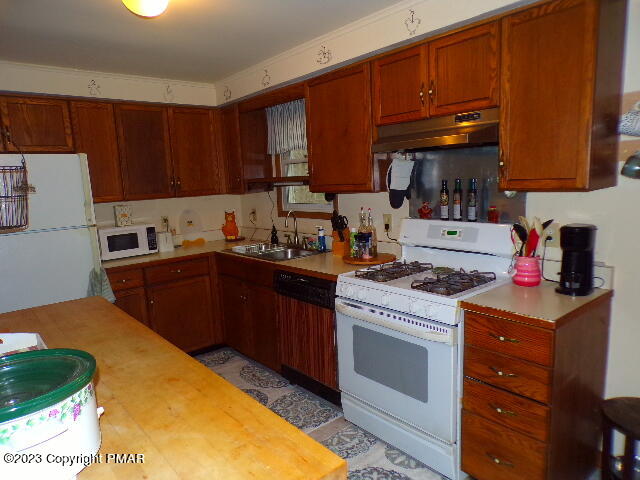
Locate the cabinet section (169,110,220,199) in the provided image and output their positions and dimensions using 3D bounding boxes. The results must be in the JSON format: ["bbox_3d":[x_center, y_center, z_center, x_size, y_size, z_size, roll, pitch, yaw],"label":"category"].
[{"bbox_3d":[-1.172,-0.760,3.928,0.410,0.750,0.332,-9,10,-39],"label":"cabinet section"}]

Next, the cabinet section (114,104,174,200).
[{"bbox_3d":[-1.486,-0.708,3.667,0.412,0.750,0.332,-9,10,-39],"label":"cabinet section"}]

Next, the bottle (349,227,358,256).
[{"bbox_3d":[0.229,0.014,2.860,0.053,0.203,0.053,-2,8,0],"label":"bottle"}]

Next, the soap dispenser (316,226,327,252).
[{"bbox_3d":[0.008,-0.005,3.300,0.075,0.192,0.055,-2,8,0],"label":"soap dispenser"}]

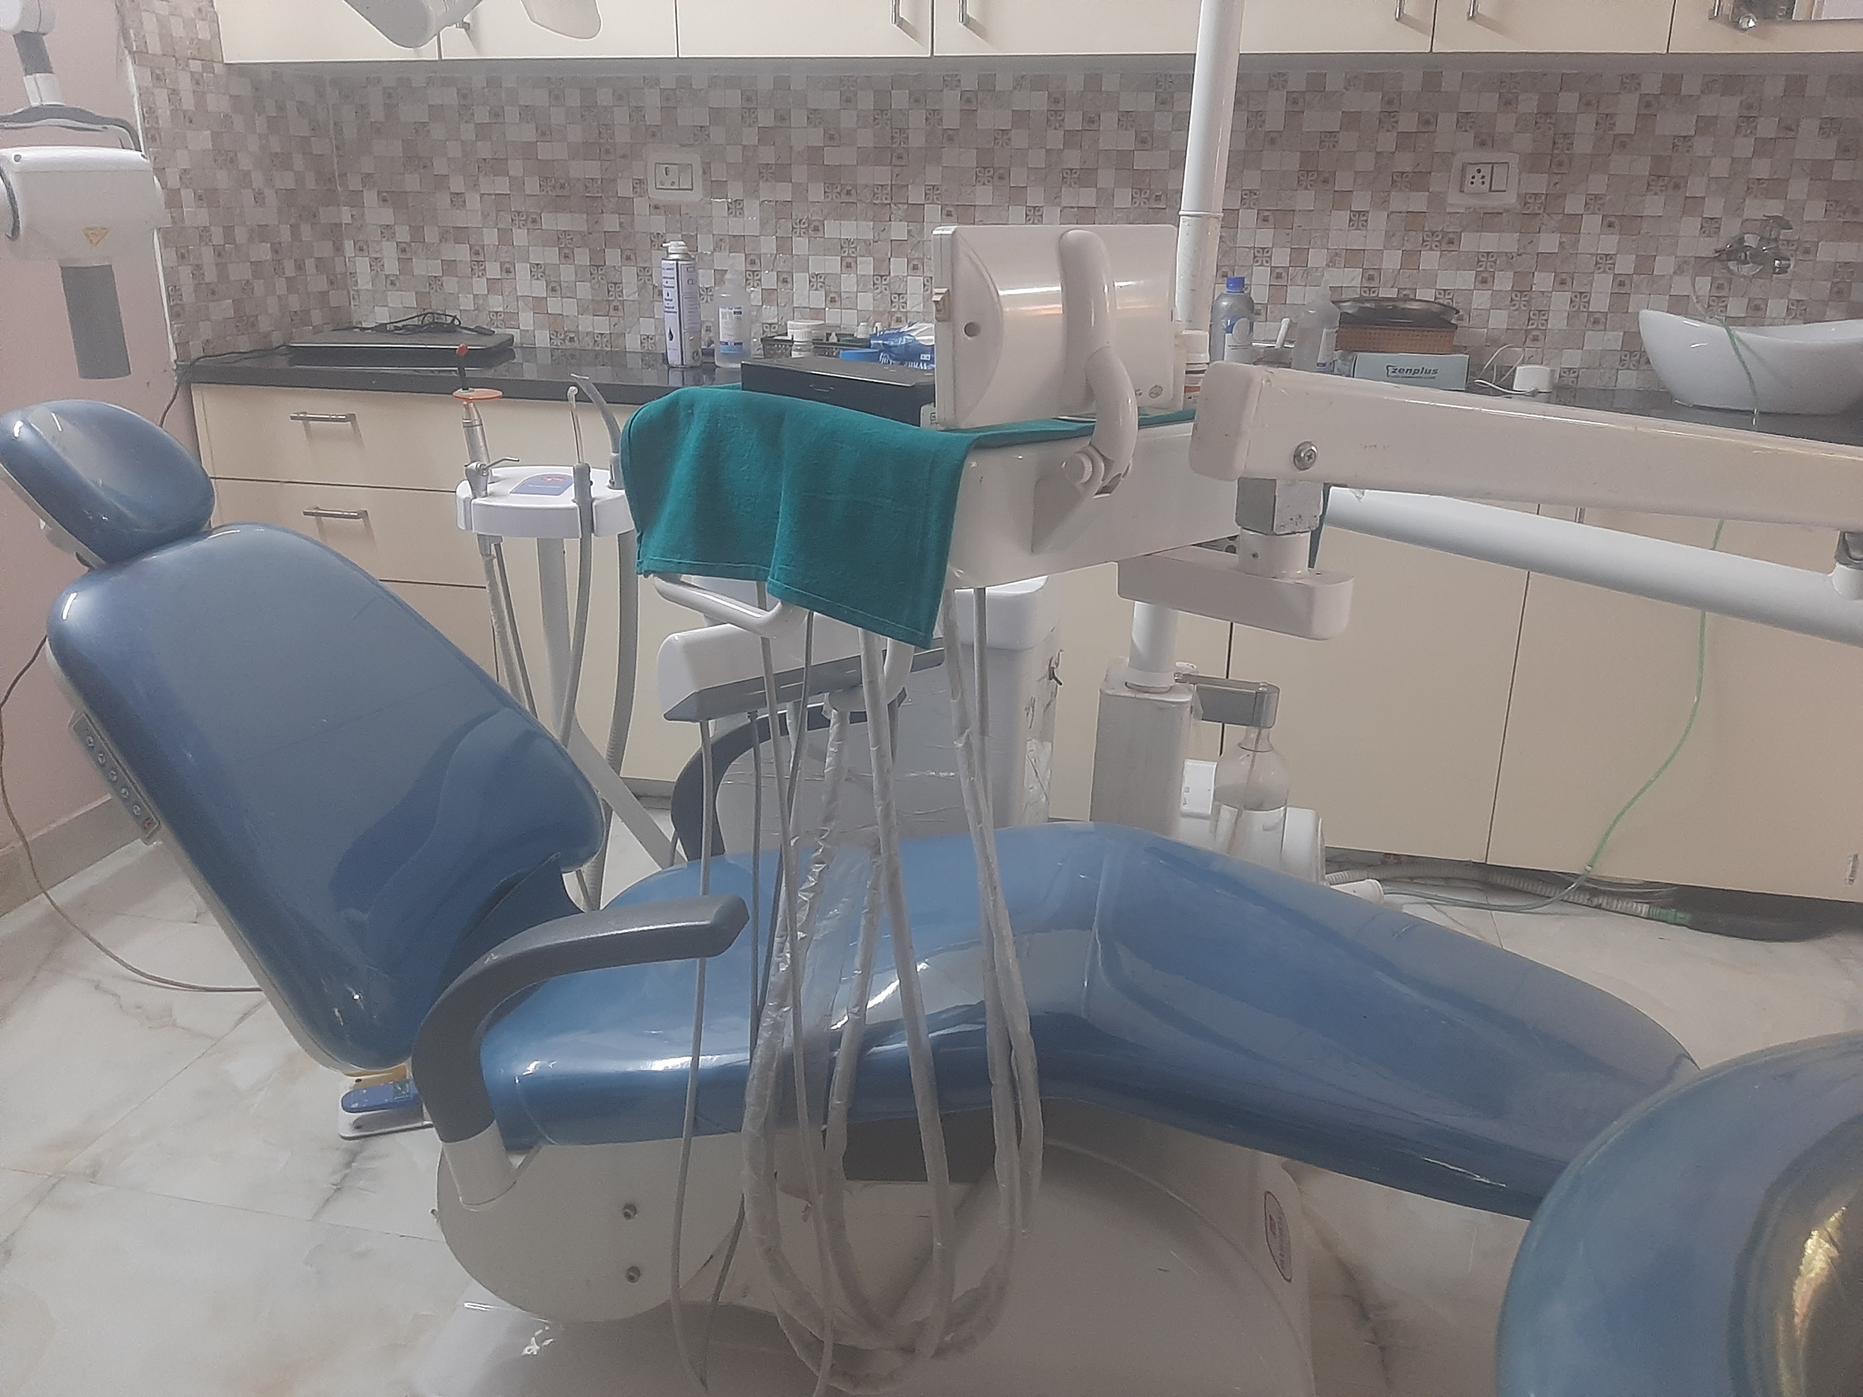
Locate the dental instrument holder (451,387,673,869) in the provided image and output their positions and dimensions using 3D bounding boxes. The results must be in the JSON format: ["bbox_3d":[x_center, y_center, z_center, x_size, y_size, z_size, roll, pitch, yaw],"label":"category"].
[{"bbox_3d":[-0.443,-0.085,1.780,0.250,0.600,0.230,5,19,12],"label":"dental instrument holder"}]

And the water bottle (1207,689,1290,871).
[{"bbox_3d":[0.393,0.104,1.780,0.090,0.250,0.090,5,19,12],"label":"water bottle"}]

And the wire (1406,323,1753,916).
[{"bbox_3d":[1.155,-0.138,2.603,0.500,1.030,0.340,5,19,12],"label":"wire"}]

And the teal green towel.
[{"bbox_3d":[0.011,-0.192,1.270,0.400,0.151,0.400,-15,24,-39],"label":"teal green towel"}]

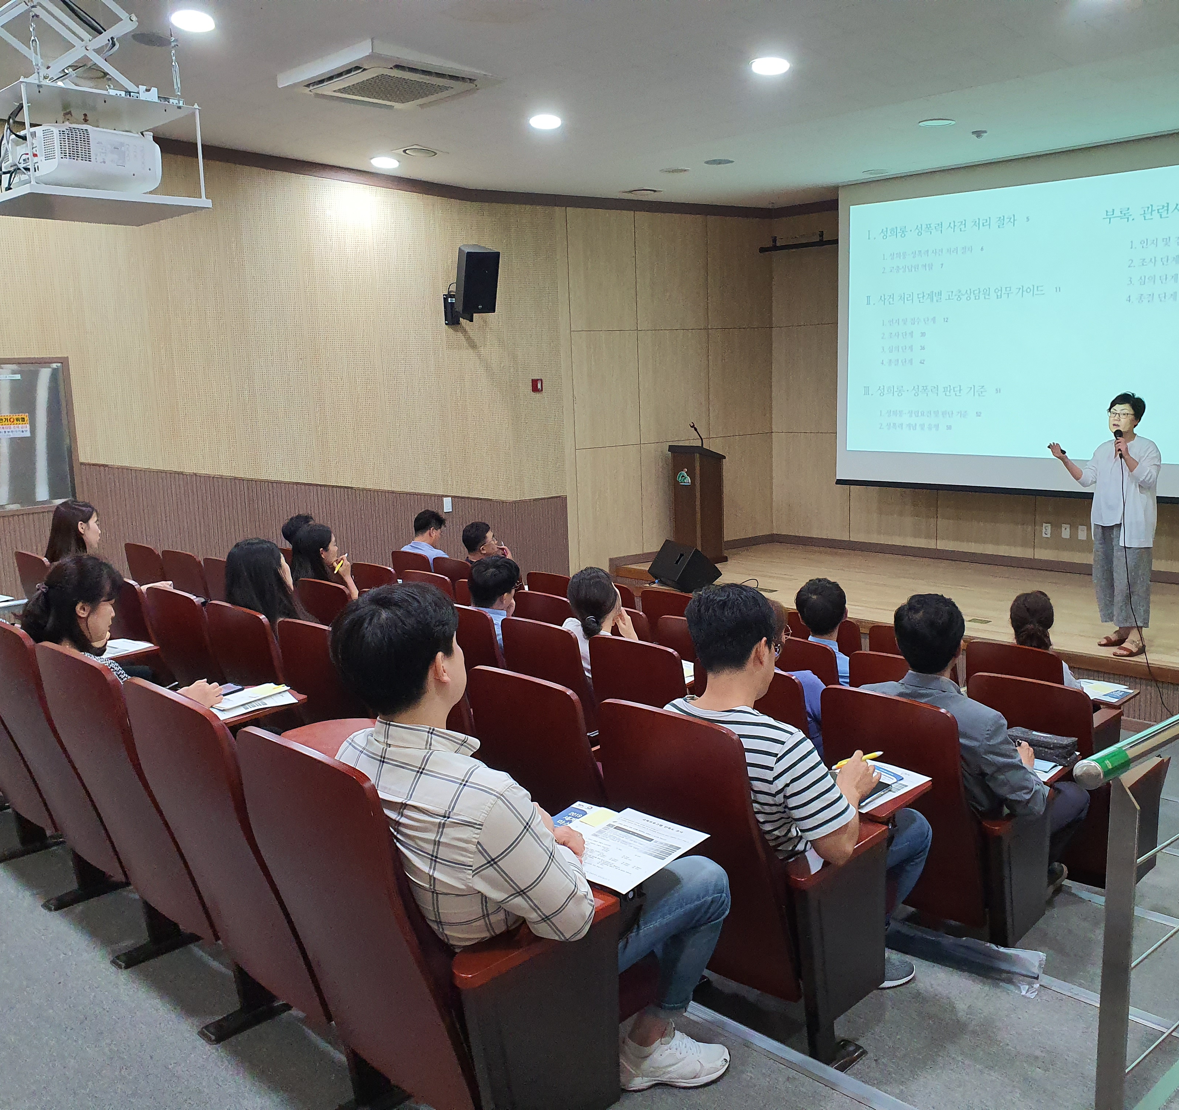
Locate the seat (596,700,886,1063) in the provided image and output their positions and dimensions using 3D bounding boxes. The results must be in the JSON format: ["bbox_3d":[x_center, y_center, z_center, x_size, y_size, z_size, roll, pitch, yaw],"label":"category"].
[{"bbox_3d":[0.392,0.794,2.851,0.530,0.965,0.580,8,14,44],"label":"seat"}]

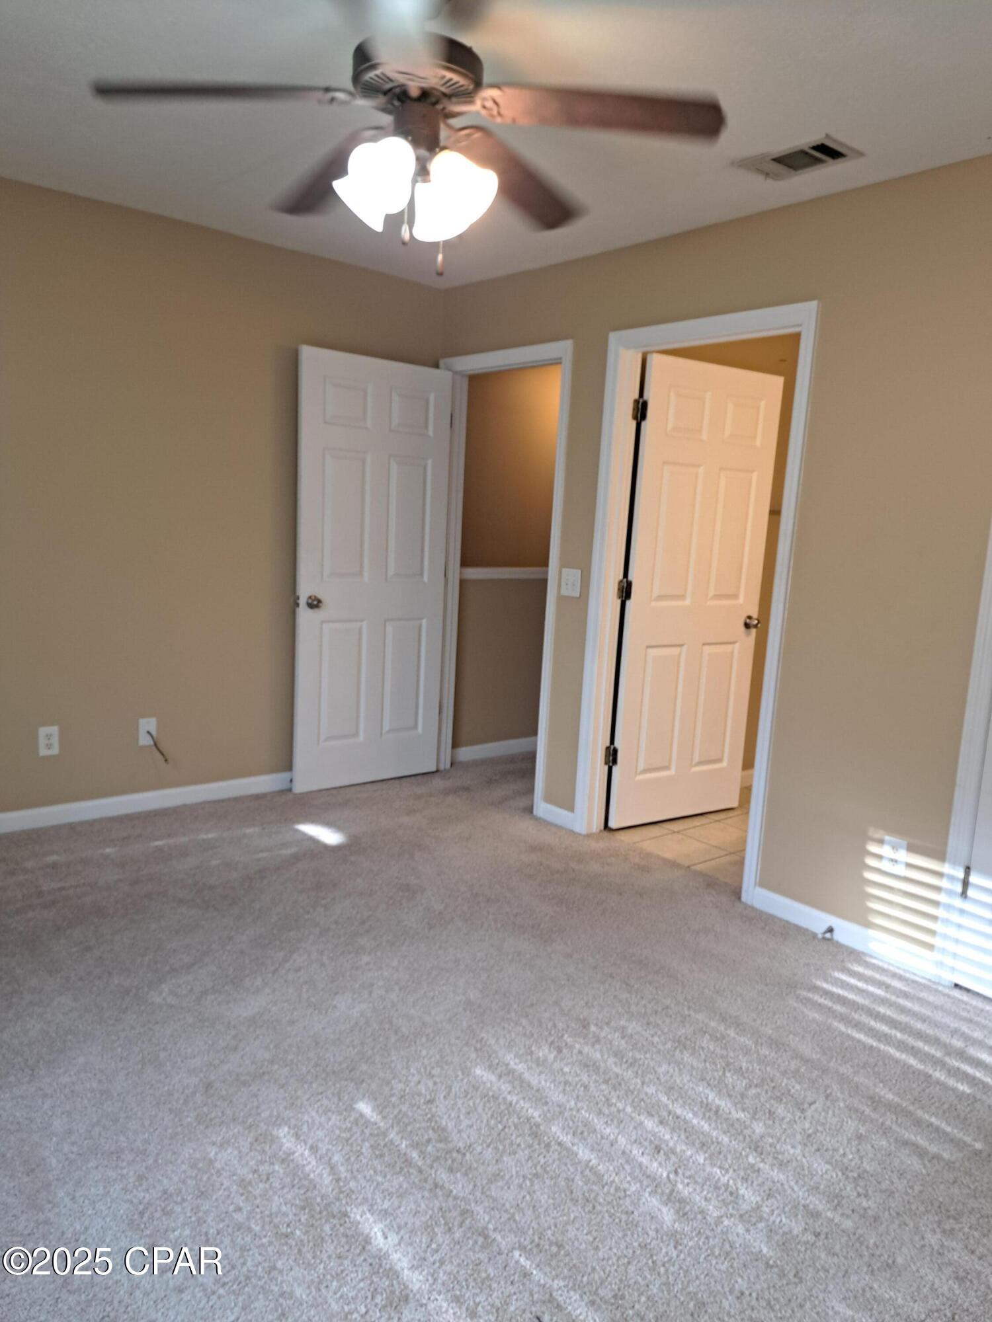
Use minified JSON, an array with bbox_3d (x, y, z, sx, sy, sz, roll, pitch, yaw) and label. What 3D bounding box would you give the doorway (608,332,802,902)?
[{"bbox_3d":[0.754,-0.180,3.558,0.120,2.018,0.790,-5,12,-40],"label":"doorway"}]

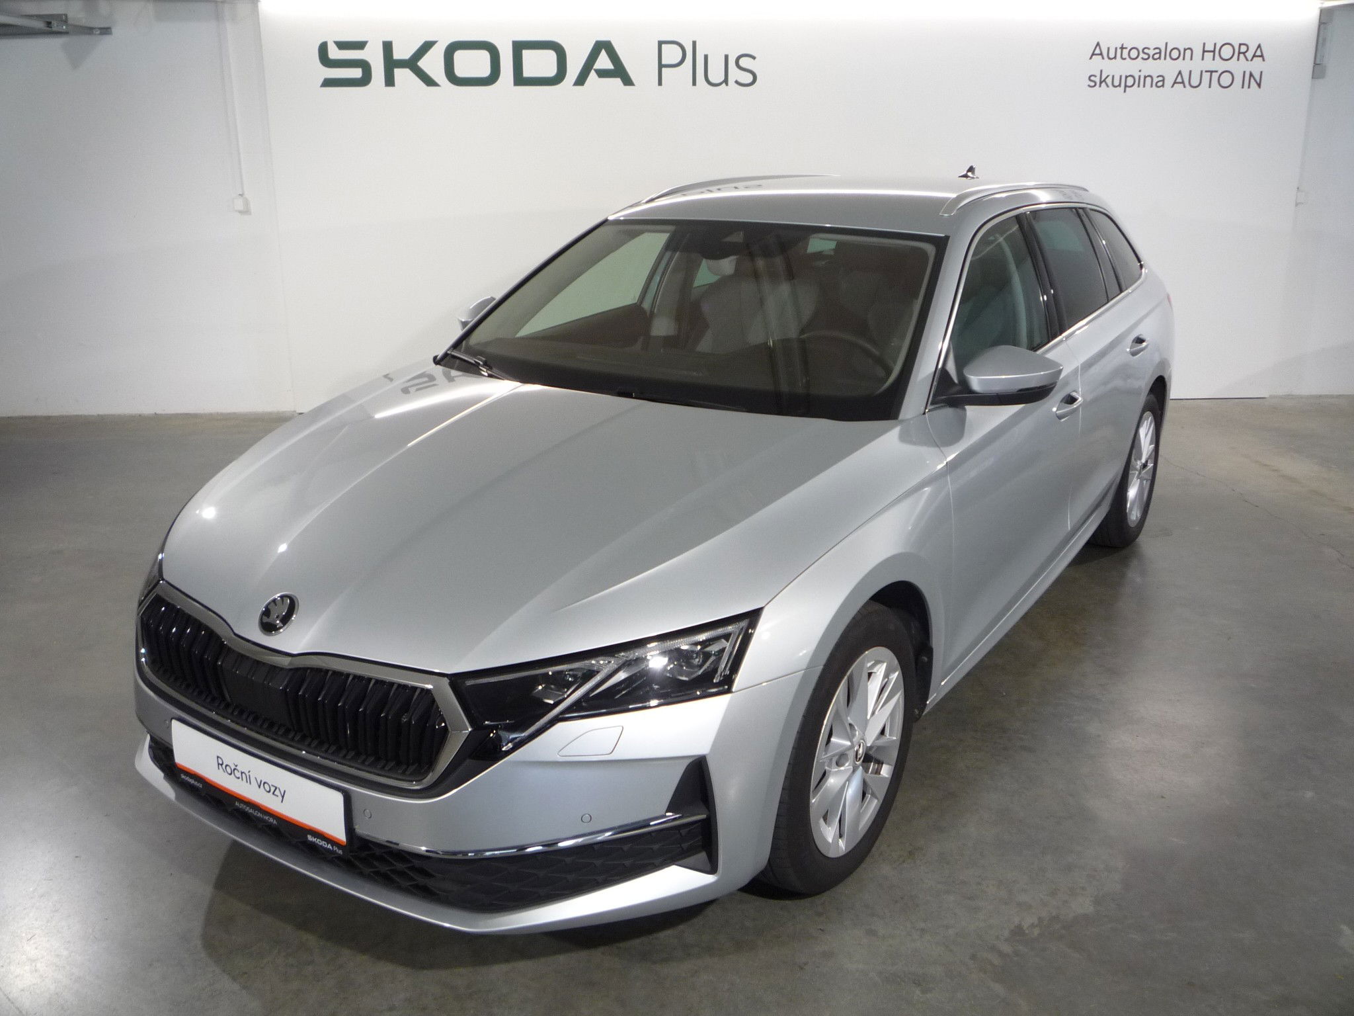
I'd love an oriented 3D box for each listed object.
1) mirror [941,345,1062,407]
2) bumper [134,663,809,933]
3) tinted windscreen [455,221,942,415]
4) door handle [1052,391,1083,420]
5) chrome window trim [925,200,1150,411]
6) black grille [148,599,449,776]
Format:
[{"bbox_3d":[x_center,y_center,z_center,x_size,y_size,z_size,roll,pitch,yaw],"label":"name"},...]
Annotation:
[{"bbox_3d":[0.813,-0.329,2.926,0.215,0.150,0.230,11,21,32],"label":"mirror"},{"bbox_3d":[-0.668,0.455,2.537,1.800,0.490,0.570,11,21,32],"label":"bumper"},{"bbox_3d":[0.033,-0.570,3.333,1.470,0.140,0.900,11,50,32],"label":"tinted windscreen"},{"bbox_3d":[1.163,-0.309,3.495,0.060,0.050,0.220,11,21,32],"label":"door handle"},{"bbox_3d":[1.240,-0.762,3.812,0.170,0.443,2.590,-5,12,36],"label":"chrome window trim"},{"bbox_3d":[-0.788,0.344,2.311,0.940,0.210,0.110,11,21,32],"label":"black grille"}]

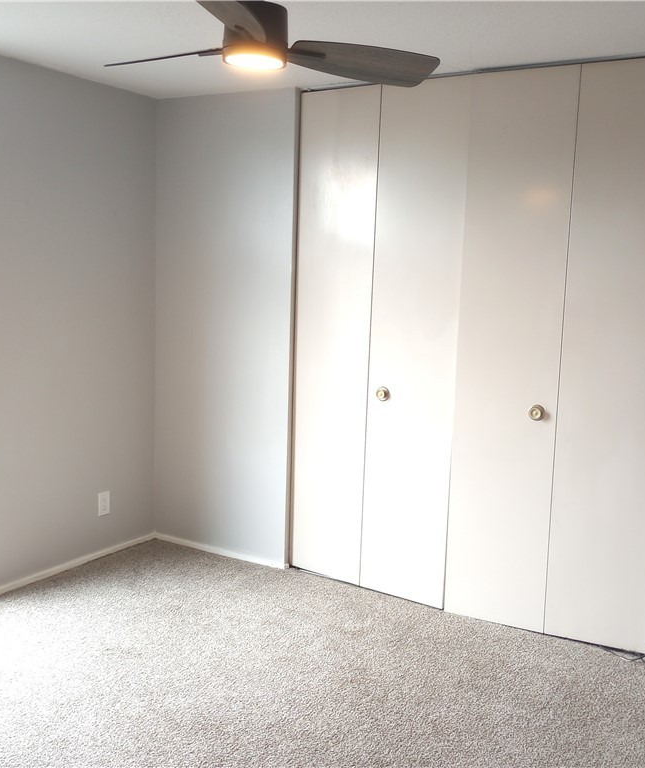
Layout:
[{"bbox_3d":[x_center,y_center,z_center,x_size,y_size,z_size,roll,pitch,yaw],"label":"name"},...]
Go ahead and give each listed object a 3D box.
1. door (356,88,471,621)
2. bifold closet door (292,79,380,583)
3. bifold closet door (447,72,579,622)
[{"bbox_3d":[0.425,-0.160,3.817,0.447,2.380,0.038,7,9,32],"label":"door"},{"bbox_3d":[0.058,-0.203,4.050,0.442,2.380,0.038,7,9,32],"label":"bifold closet door"},{"bbox_3d":[0.809,-0.115,3.573,0.455,2.380,0.038,7,9,32],"label":"bifold closet door"}]

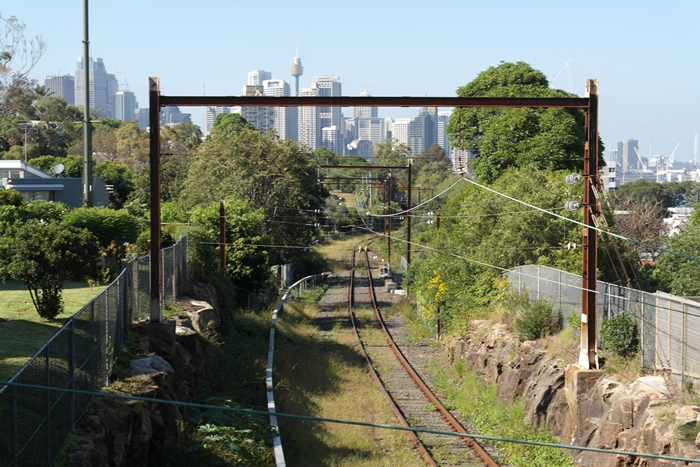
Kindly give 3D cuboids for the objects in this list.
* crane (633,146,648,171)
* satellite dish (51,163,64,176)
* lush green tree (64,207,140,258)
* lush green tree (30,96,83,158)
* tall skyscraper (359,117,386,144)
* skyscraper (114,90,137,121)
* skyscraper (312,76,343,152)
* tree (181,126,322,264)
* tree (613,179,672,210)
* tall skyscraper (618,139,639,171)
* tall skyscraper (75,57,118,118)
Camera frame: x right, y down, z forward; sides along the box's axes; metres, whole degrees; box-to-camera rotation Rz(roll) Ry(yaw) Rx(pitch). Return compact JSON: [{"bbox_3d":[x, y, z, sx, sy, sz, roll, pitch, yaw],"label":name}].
[{"bbox_3d":[582.009,-150.260,3000.000,32.060,48.080,9.000,0,3,0],"label":"crane"},{"bbox_3d":[-17.830,-3.874,91.193,0.820,0.900,0.600,2,3,32],"label":"satellite dish"},{"bbox_3d":[-10.082,0.081,61.000,3.100,2.360,2.800,0,3,-9],"label":"lush green tree"},{"bbox_3d":[-41.490,-14.988,210.515,7.800,8.600,7.000,0,2,0],"label":"lush green tree"},{"bbox_3d":[45.942,-185.207,3194.709,50.000,125.000,34.000,1,3,17],"label":"tall skyscraper"},{"bbox_3d":[-449.780,-206.358,3000.000,44.080,160.280,42.000,0,3,-8],"label":"skyscraper"},{"bbox_3d":[-38.763,-193.890,2693.953,37.000,178.000,42.000,1,3,17],"label":"skyscraper"},{"bbox_3d":[-6.563,-2.292,104.000,10.000,10.560,9.500,0,3,-4],"label":"tree"},{"bbox_3d":[60.555,-7.763,310.000,12.420,7.250,11.000,1,3,11],"label":"tree"},{"bbox_3d":[929.110,-263.791,5000.000,68.450,106.850,50.000,0,3,11],"label":"tall skyscraper"},{"bbox_3d":[-532.748,-253.489,3150.000,89.400,233.500,65.000,0,3,-10],"label":"tall skyscraper"}]

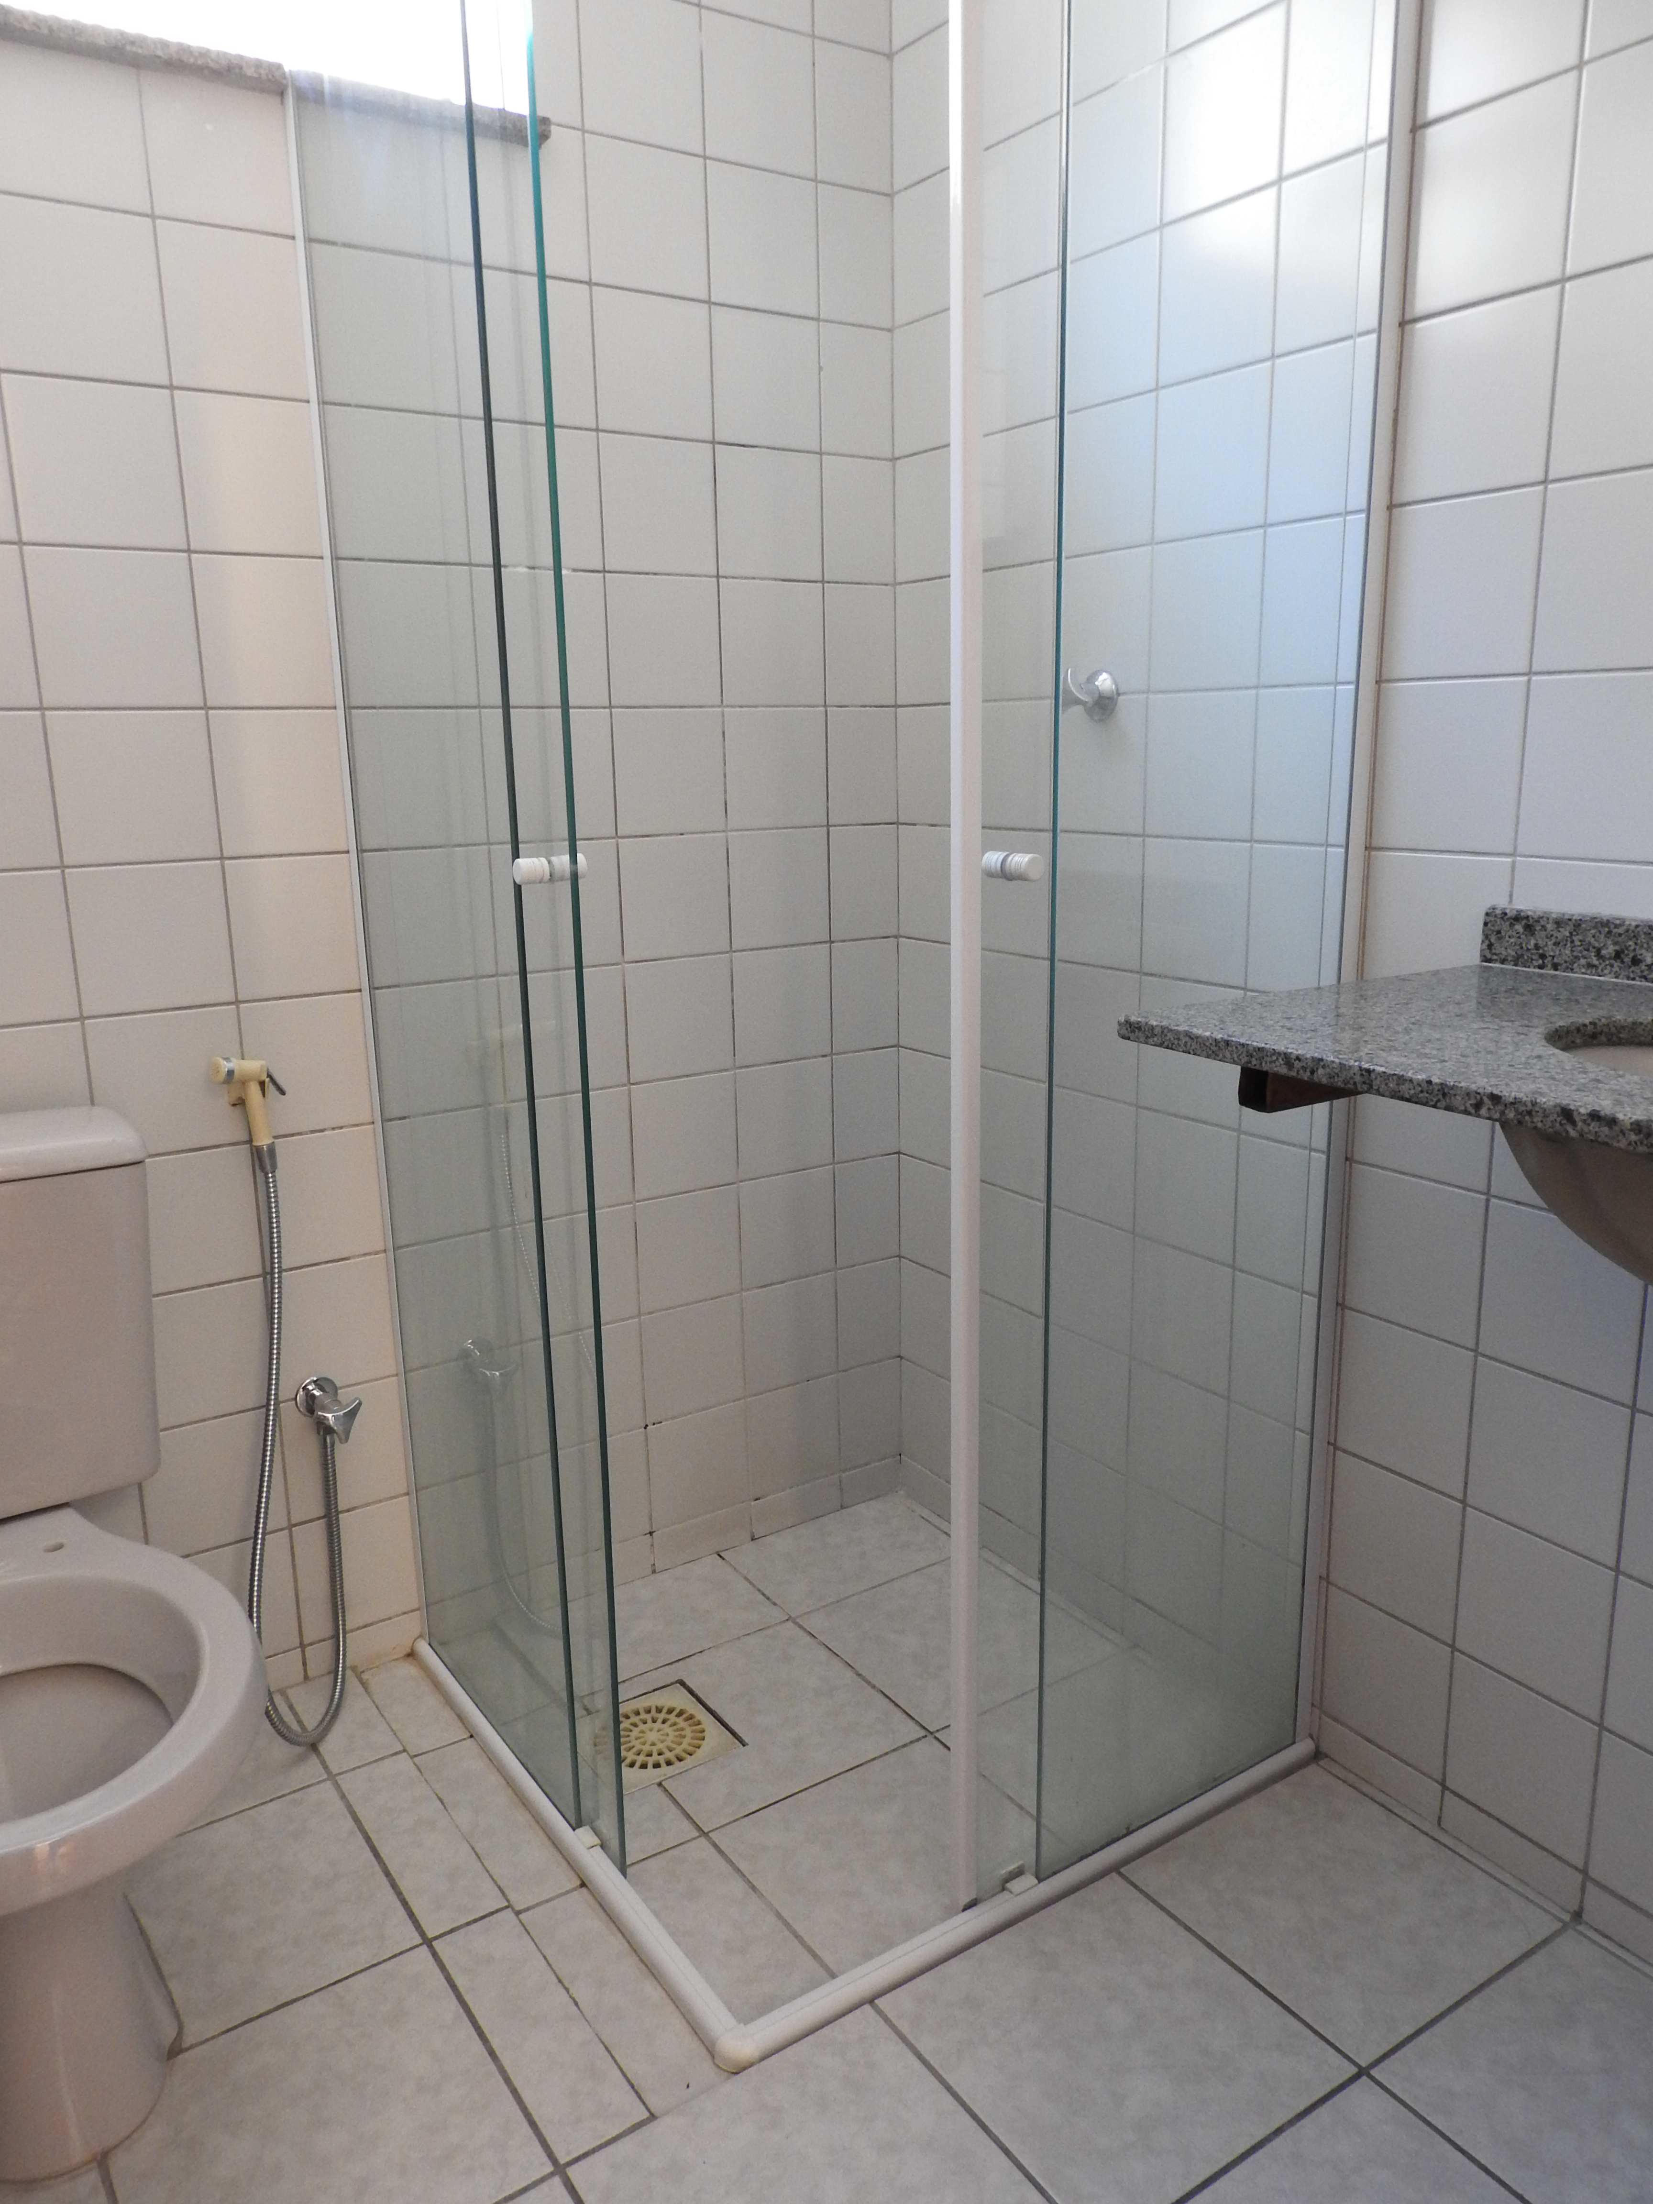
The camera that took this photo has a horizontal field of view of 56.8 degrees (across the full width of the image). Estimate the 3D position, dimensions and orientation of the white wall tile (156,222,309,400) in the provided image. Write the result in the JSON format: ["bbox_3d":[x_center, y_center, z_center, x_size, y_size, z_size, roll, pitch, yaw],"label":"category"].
[{"bbox_3d":[-0.604,-0.816,1.582,0.154,0.156,0.010,-9,15,-32],"label":"white wall tile"}]

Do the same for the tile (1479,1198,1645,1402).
[{"bbox_3d":[0.668,0.178,1.385,0.010,0.154,0.152,-10,16,-32],"label":"tile"}]

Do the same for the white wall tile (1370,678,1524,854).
[{"bbox_3d":[0.566,-0.305,1.387,0.010,0.152,0.149,-9,15,-32],"label":"white wall tile"}]

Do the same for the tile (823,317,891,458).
[{"bbox_3d":[0.038,-0.901,1.944,0.111,0.152,0.010,-9,15,-32],"label":"tile"}]

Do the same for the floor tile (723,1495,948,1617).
[{"bbox_3d":[0.024,0.643,2.168,0.294,0.009,0.195,-9,15,-32],"label":"floor tile"}]

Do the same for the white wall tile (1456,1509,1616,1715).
[{"bbox_3d":[0.665,0.478,1.435,0.010,0.152,0.148,-9,15,-32],"label":"white wall tile"}]

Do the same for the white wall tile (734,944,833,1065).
[{"bbox_3d":[-0.060,-0.129,2.073,0.153,0.154,0.009,-9,15,-32],"label":"white wall tile"}]

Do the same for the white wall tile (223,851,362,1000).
[{"bbox_3d":[-0.592,-0.198,1.725,0.154,0.156,0.010,-9,15,-32],"label":"white wall tile"}]

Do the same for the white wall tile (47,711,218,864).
[{"bbox_3d":[-0.721,-0.328,1.595,0.153,0.154,0.010,-9,15,-32],"label":"white wall tile"}]

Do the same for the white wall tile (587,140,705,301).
[{"bbox_3d":[-0.206,-1.012,1.756,0.151,0.152,0.010,-9,15,-32],"label":"white wall tile"}]

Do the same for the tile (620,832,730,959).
[{"bbox_3d":[-0.192,-0.258,1.935,0.152,0.152,0.010,-9,15,-32],"label":"tile"}]

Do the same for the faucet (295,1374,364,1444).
[{"bbox_3d":[-0.572,0.355,1.759,0.057,0.058,0.080,-9,15,-32],"label":"faucet"}]

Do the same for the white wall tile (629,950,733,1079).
[{"bbox_3d":[-0.189,-0.107,1.970,0.152,0.152,0.010,-9,15,-32],"label":"white wall tile"}]

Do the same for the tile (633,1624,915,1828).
[{"bbox_3d":[-0.085,0.720,1.785,0.287,0.010,0.286,-9,15,-32],"label":"tile"}]

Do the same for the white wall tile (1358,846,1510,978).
[{"bbox_3d":[0.569,-0.154,1.422,0.010,0.152,0.149,-9,15,-32],"label":"white wall tile"}]

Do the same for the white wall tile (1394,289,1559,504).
[{"bbox_3d":[0.567,-0.614,1.333,0.009,0.154,0.151,-9,15,-32],"label":"white wall tile"}]

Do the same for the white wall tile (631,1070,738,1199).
[{"bbox_3d":[-0.186,0.044,2.005,0.152,0.152,0.010,-9,15,-32],"label":"white wall tile"}]

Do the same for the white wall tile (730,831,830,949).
[{"bbox_3d":[-0.063,-0.282,2.038,0.153,0.154,0.009,-9,15,-32],"label":"white wall tile"}]

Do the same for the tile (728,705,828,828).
[{"bbox_3d":[-0.068,-0.440,2.023,0.154,0.156,0.010,-9,15,-32],"label":"tile"}]

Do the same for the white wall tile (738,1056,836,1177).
[{"bbox_3d":[-0.057,0.023,2.087,0.152,0.152,0.010,-9,15,-32],"label":"white wall tile"}]

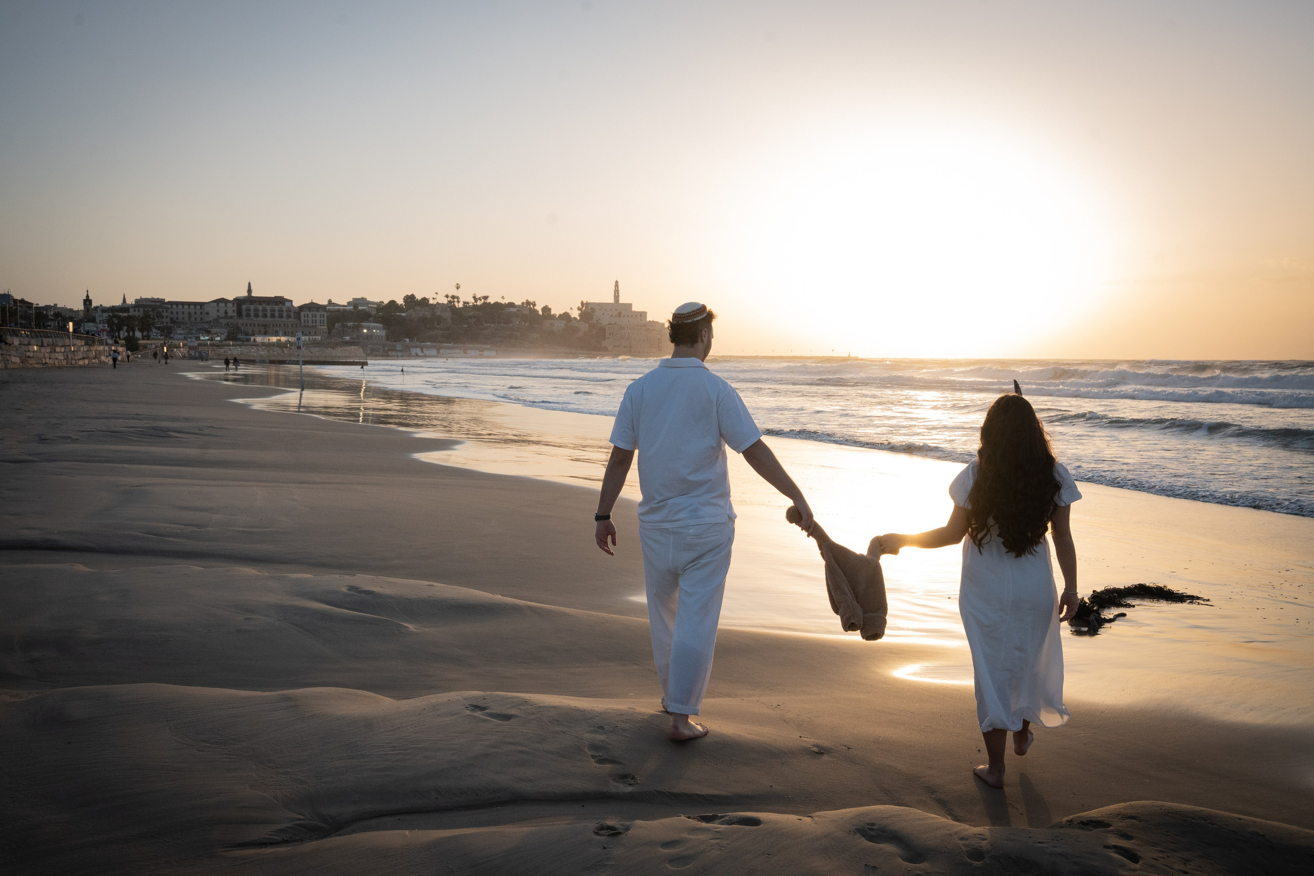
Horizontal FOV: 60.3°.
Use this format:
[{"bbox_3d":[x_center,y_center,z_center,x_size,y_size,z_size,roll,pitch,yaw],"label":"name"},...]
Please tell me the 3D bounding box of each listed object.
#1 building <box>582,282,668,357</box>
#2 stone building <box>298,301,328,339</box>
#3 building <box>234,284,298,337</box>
[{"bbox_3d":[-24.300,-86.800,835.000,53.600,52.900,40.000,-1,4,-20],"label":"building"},{"bbox_3d":[-182.400,-62.400,600.000,13.000,19.400,15.000,-2,4,-24],"label":"stone building"},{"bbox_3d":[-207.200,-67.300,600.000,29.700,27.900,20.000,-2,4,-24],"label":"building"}]

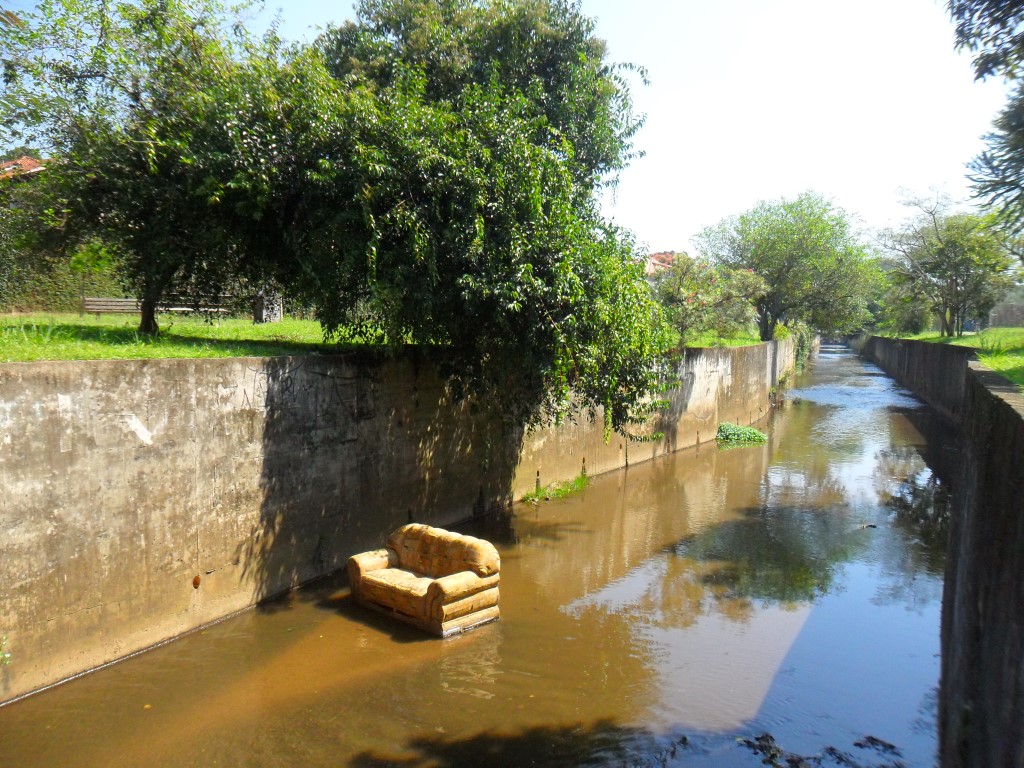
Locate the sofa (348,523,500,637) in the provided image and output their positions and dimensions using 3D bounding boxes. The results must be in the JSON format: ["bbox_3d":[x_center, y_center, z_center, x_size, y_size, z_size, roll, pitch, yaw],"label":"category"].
[{"bbox_3d":[-1.009,2.150,9.082,0.800,0.890,1.710,-3,5,-44],"label":"sofa"}]

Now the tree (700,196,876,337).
[{"bbox_3d":[12.245,-5.200,35.500,7.800,6.700,7.400,0,3,0],"label":"tree"}]

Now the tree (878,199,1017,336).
[{"bbox_3d":[25.140,-6.681,46.000,7.600,8.000,7.200,0,3,0],"label":"tree"}]

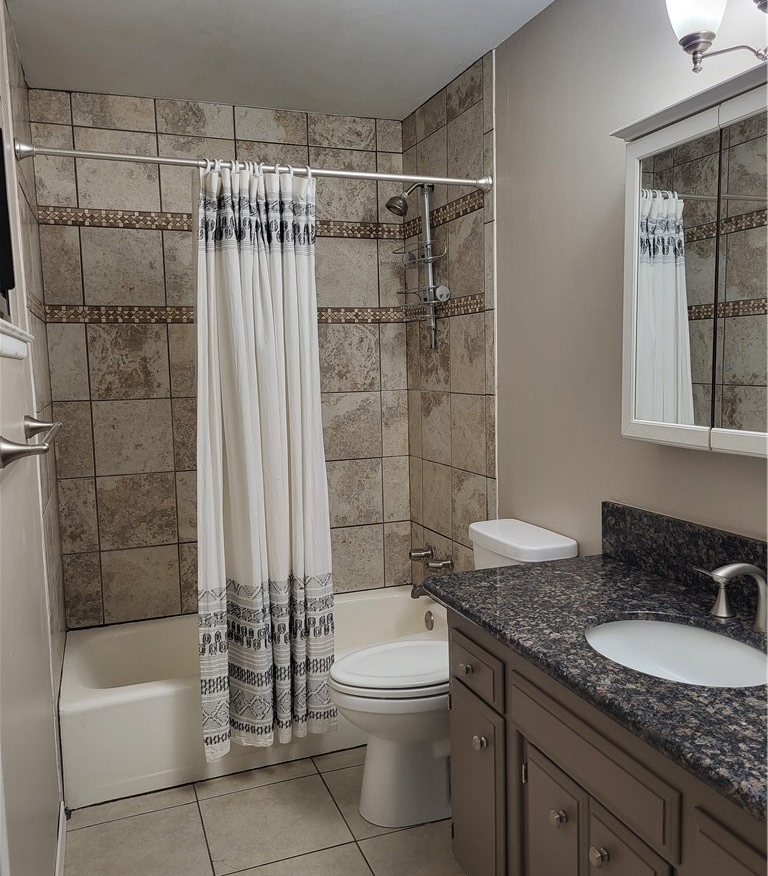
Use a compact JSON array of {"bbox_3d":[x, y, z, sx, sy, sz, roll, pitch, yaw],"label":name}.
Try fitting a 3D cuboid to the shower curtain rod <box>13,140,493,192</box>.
[{"bbox_3d":[-0.340,-0.868,2.474,1.515,0.062,0.062,-4,7,-20],"label":"shower curtain rod"}]

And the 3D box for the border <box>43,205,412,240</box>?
[{"bbox_3d":[-0.614,-0.890,3.210,1.515,0.063,0.012,-4,7,-20],"label":"border"}]

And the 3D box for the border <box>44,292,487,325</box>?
[{"bbox_3d":[-0.475,-0.486,2.901,1.515,0.067,0.760,-4,7,-20],"label":"border"}]

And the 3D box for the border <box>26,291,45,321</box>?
[{"bbox_3d":[-1.162,-0.438,2.598,0.012,0.067,0.851,-4,7,-20],"label":"border"}]

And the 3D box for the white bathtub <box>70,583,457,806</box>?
[{"bbox_3d":[-0.438,0.915,3.036,1.515,0.350,0.796,-4,7,-20],"label":"white bathtub"}]

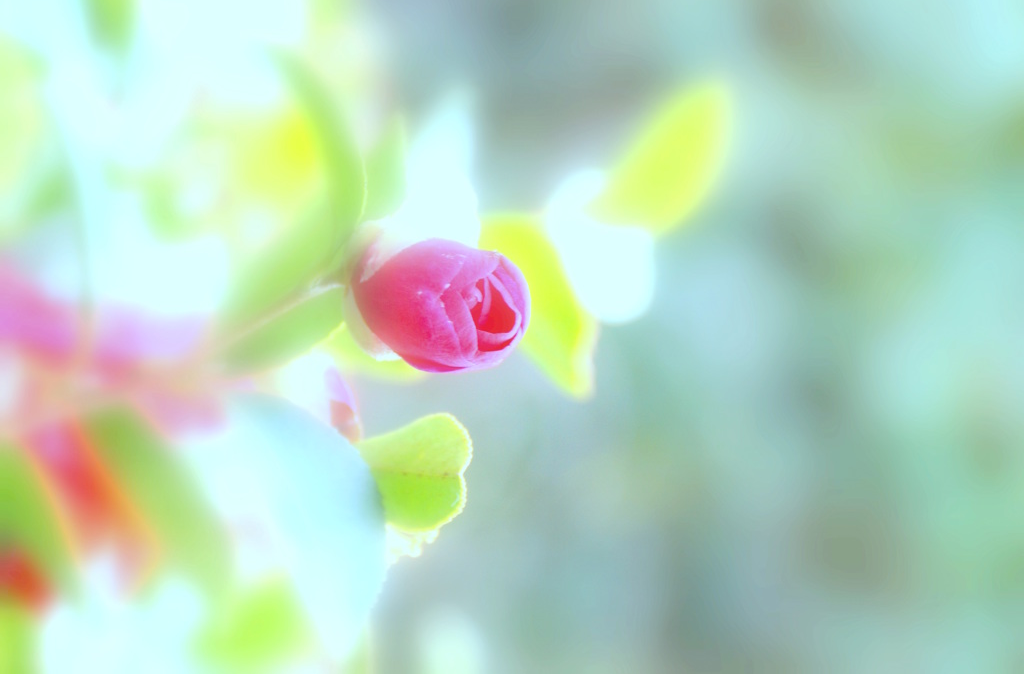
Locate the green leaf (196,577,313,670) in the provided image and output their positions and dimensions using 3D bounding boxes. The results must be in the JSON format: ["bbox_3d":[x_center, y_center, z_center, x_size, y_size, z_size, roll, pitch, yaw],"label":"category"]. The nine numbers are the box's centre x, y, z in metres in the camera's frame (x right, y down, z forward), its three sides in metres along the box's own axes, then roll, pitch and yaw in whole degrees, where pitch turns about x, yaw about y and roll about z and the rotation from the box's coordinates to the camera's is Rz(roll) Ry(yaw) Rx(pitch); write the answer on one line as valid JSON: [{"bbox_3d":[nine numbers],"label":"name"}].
[{"bbox_3d":[-0.047,0.052,1.560,0.021,0.017,0.010,0,0,0],"label":"green leaf"}]

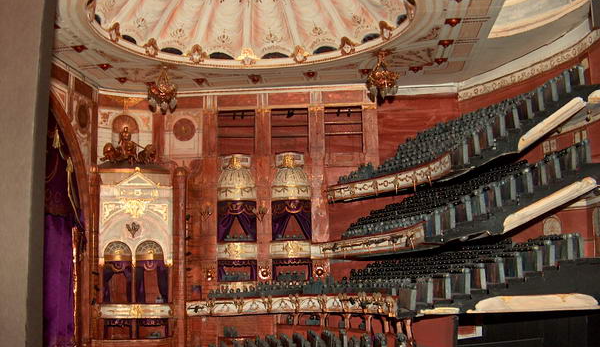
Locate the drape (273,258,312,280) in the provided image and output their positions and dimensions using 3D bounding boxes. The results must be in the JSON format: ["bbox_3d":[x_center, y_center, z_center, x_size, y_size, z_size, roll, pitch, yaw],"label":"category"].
[{"bbox_3d":[-0.017,0.211,1.423,0.087,0.047,0.015,-2,-11,9],"label":"drape"}]

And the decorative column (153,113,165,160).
[{"bbox_3d":[-0.337,-0.088,1.526,0.024,0.108,0.014,2,-11,-12],"label":"decorative column"}]

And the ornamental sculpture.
[{"bbox_3d":[-0.391,-0.063,1.467,0.115,0.079,0.055,1,-10,-8],"label":"ornamental sculpture"}]

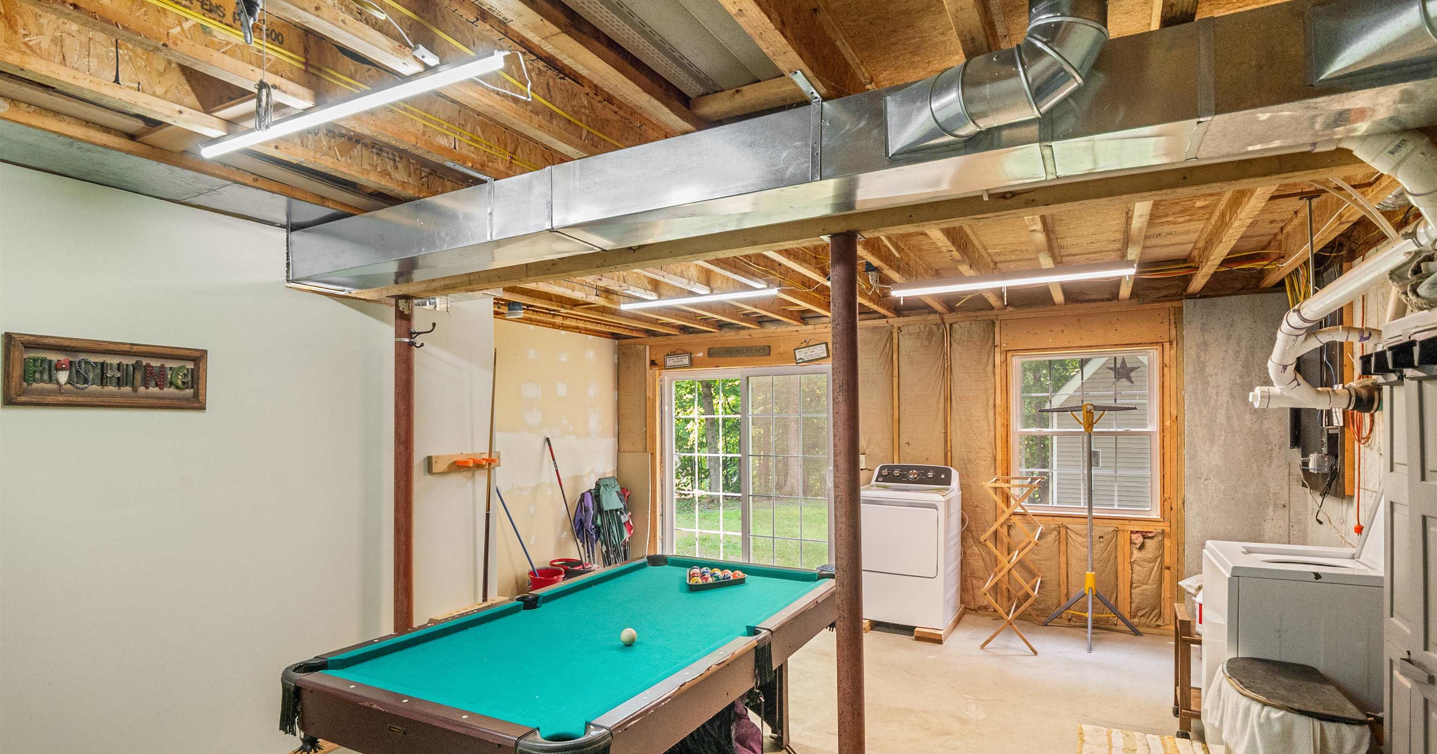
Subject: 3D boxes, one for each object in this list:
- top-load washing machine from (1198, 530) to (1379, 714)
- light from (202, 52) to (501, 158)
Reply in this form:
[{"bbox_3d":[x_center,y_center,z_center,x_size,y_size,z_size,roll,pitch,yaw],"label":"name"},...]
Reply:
[{"bbox_3d":[2.445,1.171,2.692,0.680,1.000,0.690,-1,-2,30],"label":"top-load washing machine"},{"bbox_3d":[-1.060,-0.750,1.836,1.221,0.050,0.070,-1,-2,24],"label":"light"}]

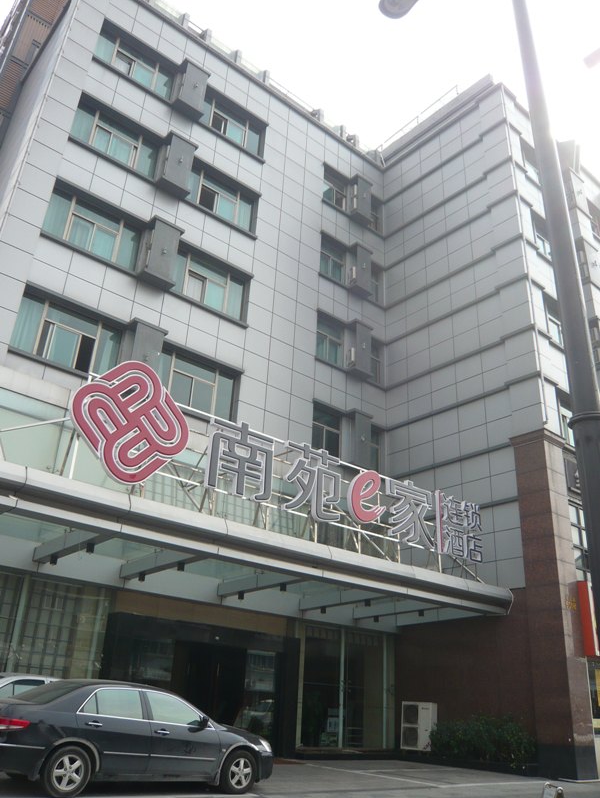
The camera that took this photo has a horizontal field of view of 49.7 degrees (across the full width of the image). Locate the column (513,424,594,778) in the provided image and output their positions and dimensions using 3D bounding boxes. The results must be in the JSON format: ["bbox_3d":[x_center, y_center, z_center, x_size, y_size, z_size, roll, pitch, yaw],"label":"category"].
[{"bbox_3d":[6.630,5.061,17.180,1.043,8.722,1.106,22,-31,-33],"label":"column"}]

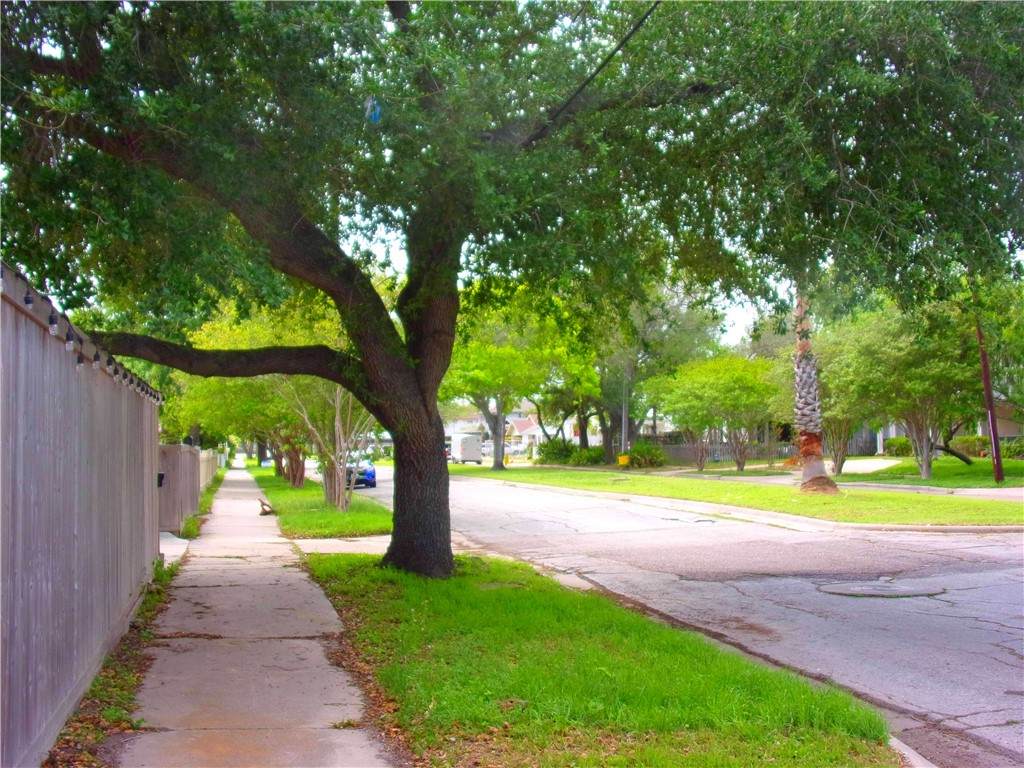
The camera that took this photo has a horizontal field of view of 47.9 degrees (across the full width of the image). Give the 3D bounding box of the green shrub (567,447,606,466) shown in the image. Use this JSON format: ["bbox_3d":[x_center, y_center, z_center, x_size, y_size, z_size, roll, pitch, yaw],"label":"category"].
[{"bbox_3d":[4.704,4.588,73.032,2.247,1.248,2.000,-1,-3,4],"label":"green shrub"}]

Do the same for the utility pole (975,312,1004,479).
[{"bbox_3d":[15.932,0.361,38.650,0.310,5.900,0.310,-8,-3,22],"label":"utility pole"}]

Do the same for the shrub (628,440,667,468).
[{"bbox_3d":[7.734,4.017,65.989,2.141,1.493,1.900,-1,-3,7],"label":"shrub"}]

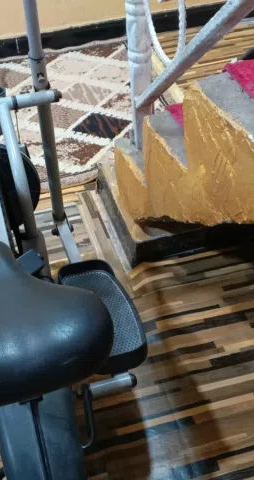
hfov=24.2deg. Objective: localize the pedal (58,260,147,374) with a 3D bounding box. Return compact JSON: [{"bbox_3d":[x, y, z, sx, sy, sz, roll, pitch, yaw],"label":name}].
[{"bbox_3d":[-0.062,0.173,1.373,0.150,0.060,0.318,-13,37,-8],"label":"pedal"}]

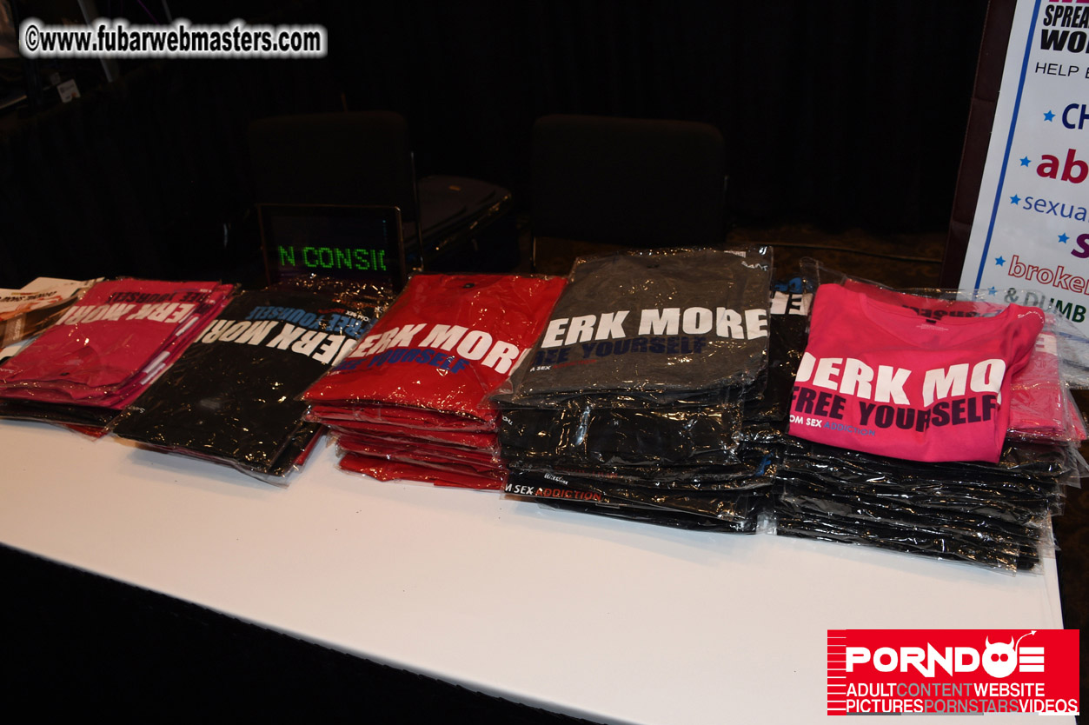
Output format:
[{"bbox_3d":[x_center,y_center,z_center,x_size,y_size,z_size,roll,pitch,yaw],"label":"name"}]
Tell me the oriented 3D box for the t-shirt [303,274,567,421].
[{"bbox_3d":[-0.170,-0.042,1.473,0.310,0.035,0.435,6,35,16],"label":"t-shirt"}]

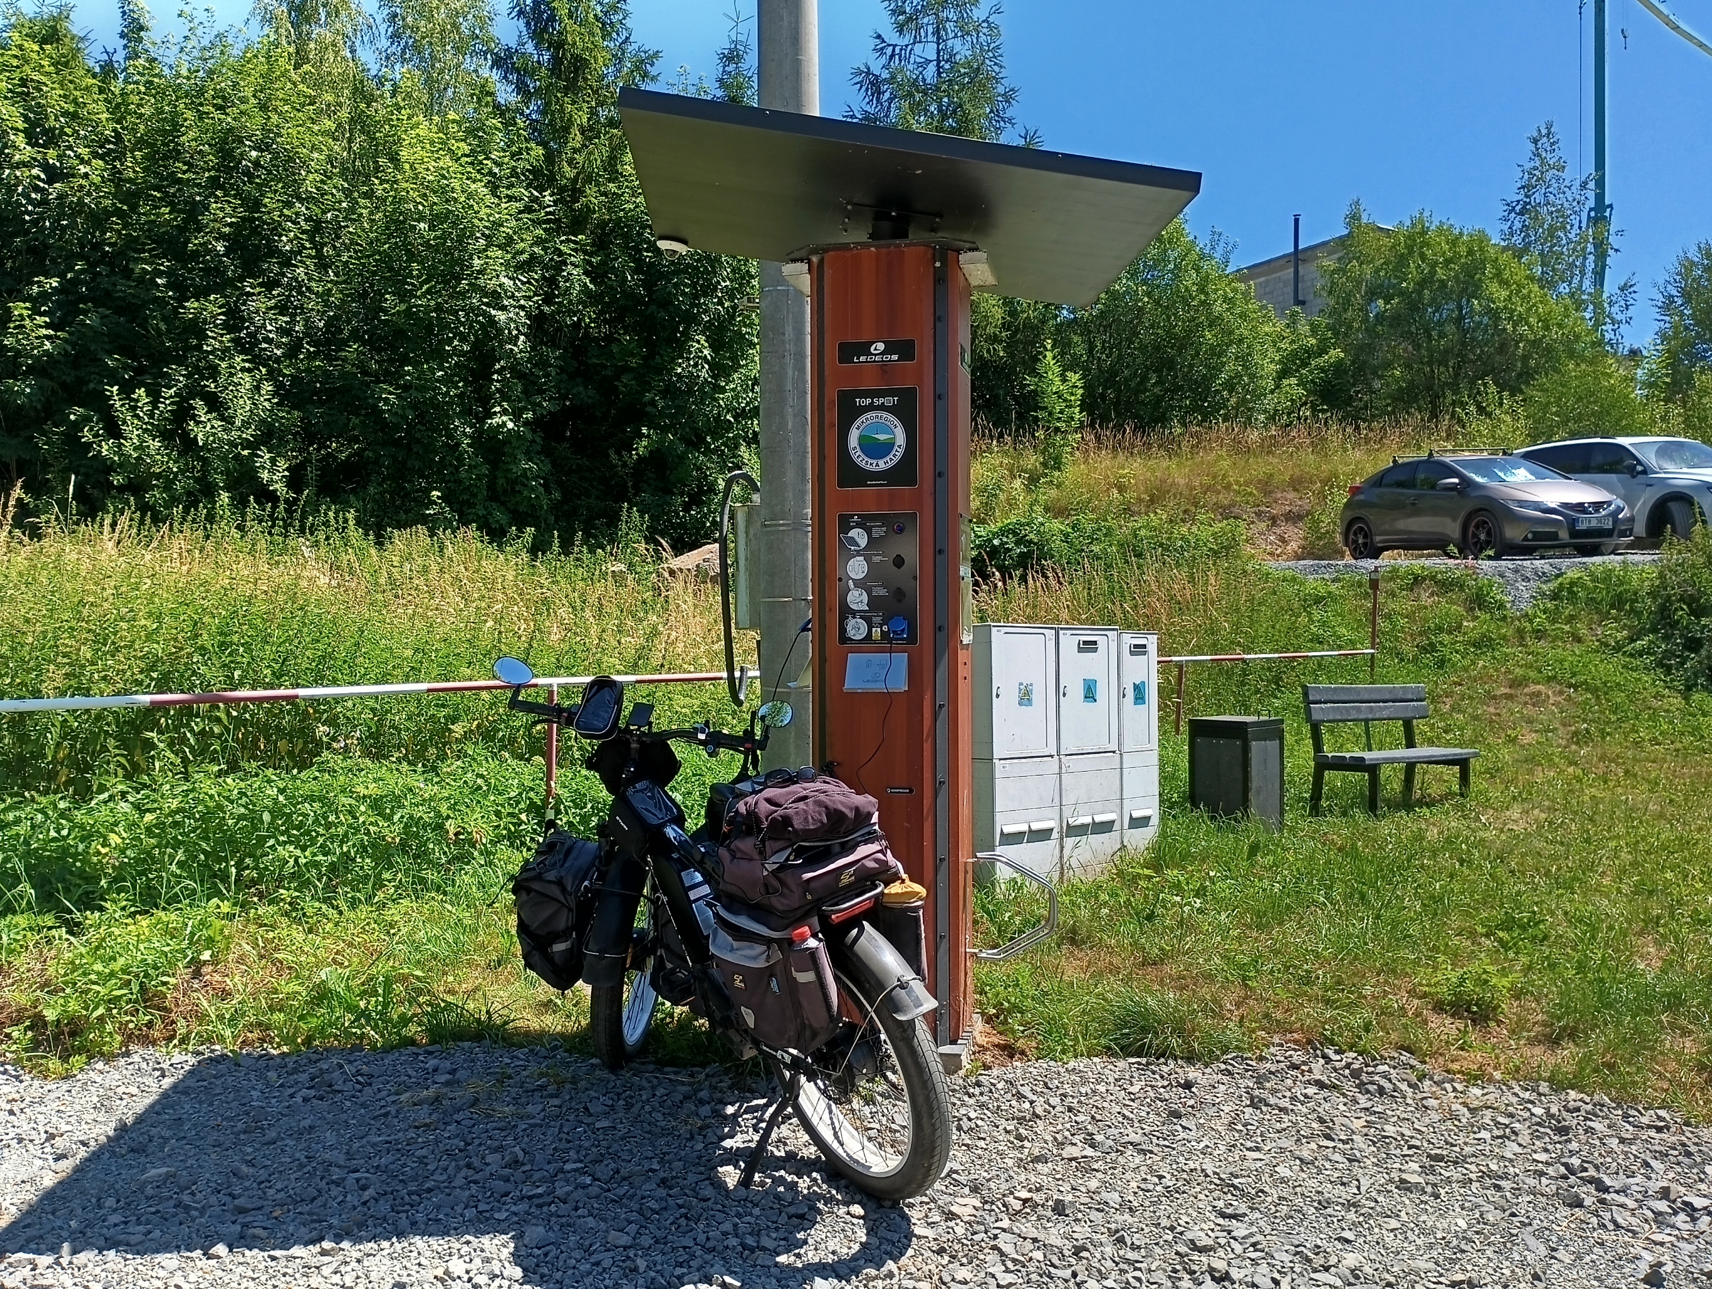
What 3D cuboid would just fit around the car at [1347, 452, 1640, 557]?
[{"bbox_3d":[8.520,-1.910,19.080,1.790,1.510,4.300,0,2,-15],"label":"car"}]

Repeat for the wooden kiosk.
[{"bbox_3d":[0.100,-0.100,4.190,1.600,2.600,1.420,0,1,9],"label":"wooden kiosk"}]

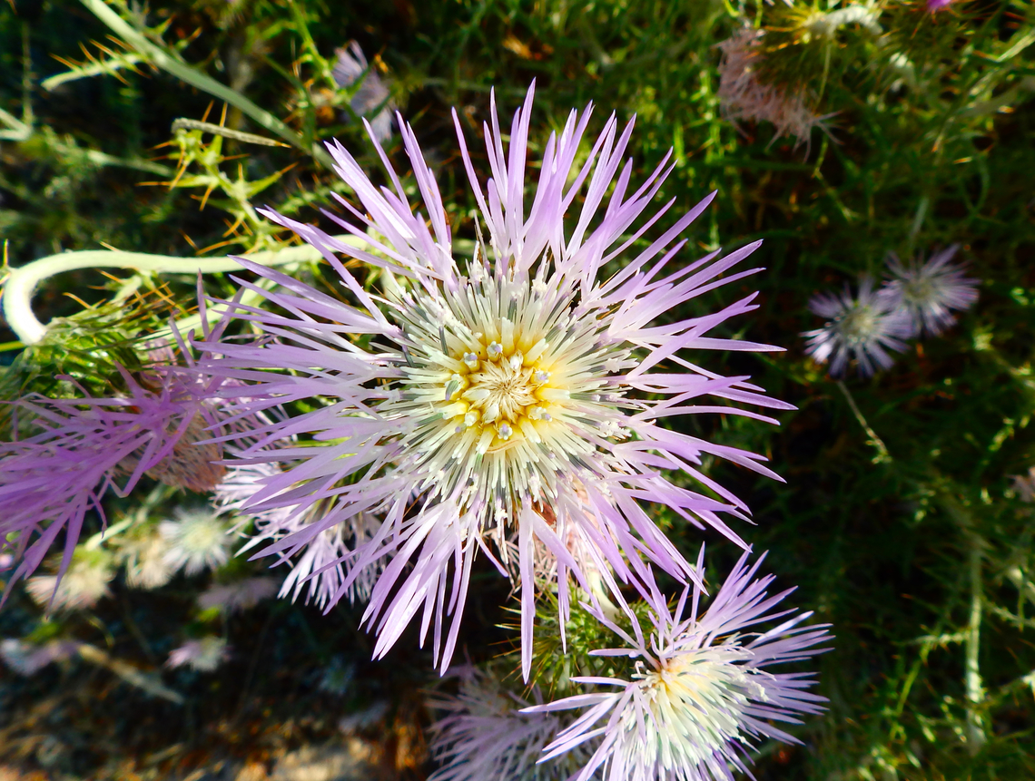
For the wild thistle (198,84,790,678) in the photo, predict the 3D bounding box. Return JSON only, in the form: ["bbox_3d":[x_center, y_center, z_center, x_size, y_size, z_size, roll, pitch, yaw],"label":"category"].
[{"bbox_3d":[-0.003,-0.001,0.085,0.067,0.028,0.067,0,87,0],"label":"wild thistle"}]

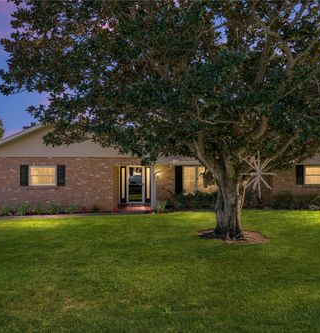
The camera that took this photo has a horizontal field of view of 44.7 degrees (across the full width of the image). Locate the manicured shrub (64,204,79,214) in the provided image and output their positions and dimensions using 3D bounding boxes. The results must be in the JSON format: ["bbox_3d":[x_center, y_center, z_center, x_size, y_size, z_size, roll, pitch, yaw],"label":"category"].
[{"bbox_3d":[-4.076,1.980,17.900,0.645,0.461,0.550,0,0,0],"label":"manicured shrub"}]

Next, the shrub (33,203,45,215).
[{"bbox_3d":[-5.533,1.913,17.700,0.546,0.546,0.520,0,0,0],"label":"shrub"}]

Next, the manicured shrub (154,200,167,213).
[{"bbox_3d":[0.024,1.904,18.500,0.571,0.571,0.550,0,0,0],"label":"manicured shrub"}]

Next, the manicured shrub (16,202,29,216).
[{"bbox_3d":[-6.191,1.936,17.500,0.540,0.630,0.550,0,0,0],"label":"manicured shrub"}]

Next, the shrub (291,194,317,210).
[{"bbox_3d":[6.977,1.750,18.900,1.264,0.778,1.000,0,0,0],"label":"shrub"}]

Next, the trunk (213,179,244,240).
[{"bbox_3d":[2.115,1.225,12.000,0.950,1.850,0.900,0,0,0],"label":"trunk"}]

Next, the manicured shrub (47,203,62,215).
[{"bbox_3d":[-4.804,1.913,17.700,0.729,0.546,0.650,0,0,0],"label":"manicured shrub"}]

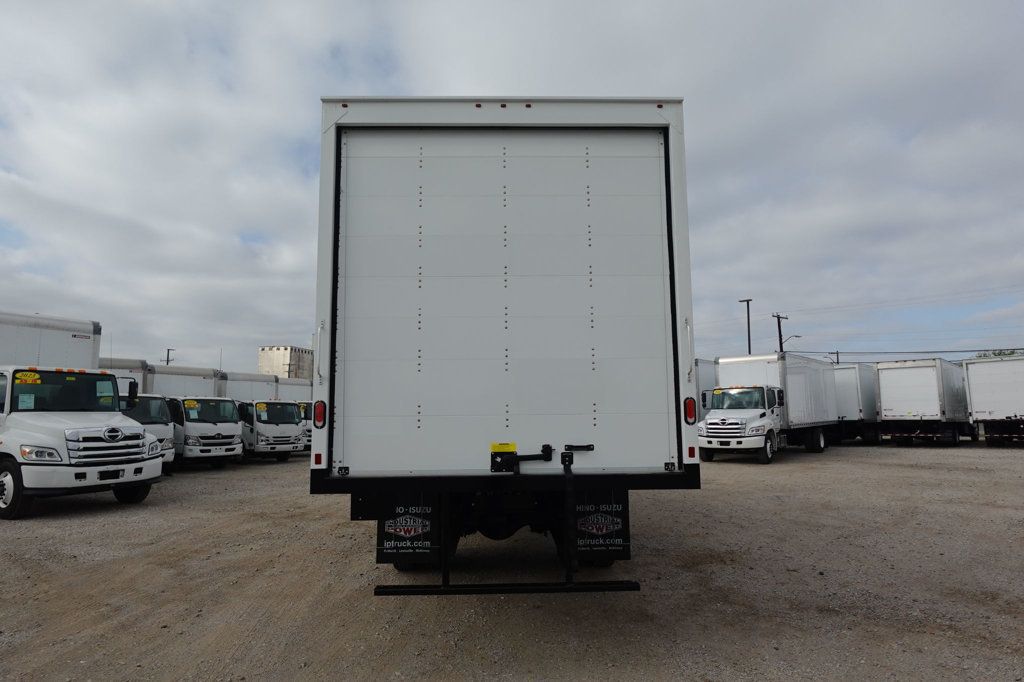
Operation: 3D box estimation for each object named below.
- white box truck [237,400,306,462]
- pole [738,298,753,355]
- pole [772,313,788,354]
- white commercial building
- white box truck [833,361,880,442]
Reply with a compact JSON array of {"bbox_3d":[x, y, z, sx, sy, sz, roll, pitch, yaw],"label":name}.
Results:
[{"bbox_3d":[-11.900,3.250,24.300,7.000,3.400,2.400,-4,-7,37],"label":"white box truck"},{"bbox_3d":[17.950,1.740,43.000,1.000,9.800,0.400,0,-5,0],"label":"pole"},{"bbox_3d":[25.250,2.630,53.000,2.200,10.400,0.400,1,-6,-32],"label":"pole"},{"bbox_3d":[-78.600,12.800,197.400,12.200,20.500,15.500,-1,-5,10],"label":"white commercial building"},{"bbox_3d":[19.100,3.450,31.500,2.450,3.800,9.300,-5,-7,43],"label":"white box truck"}]

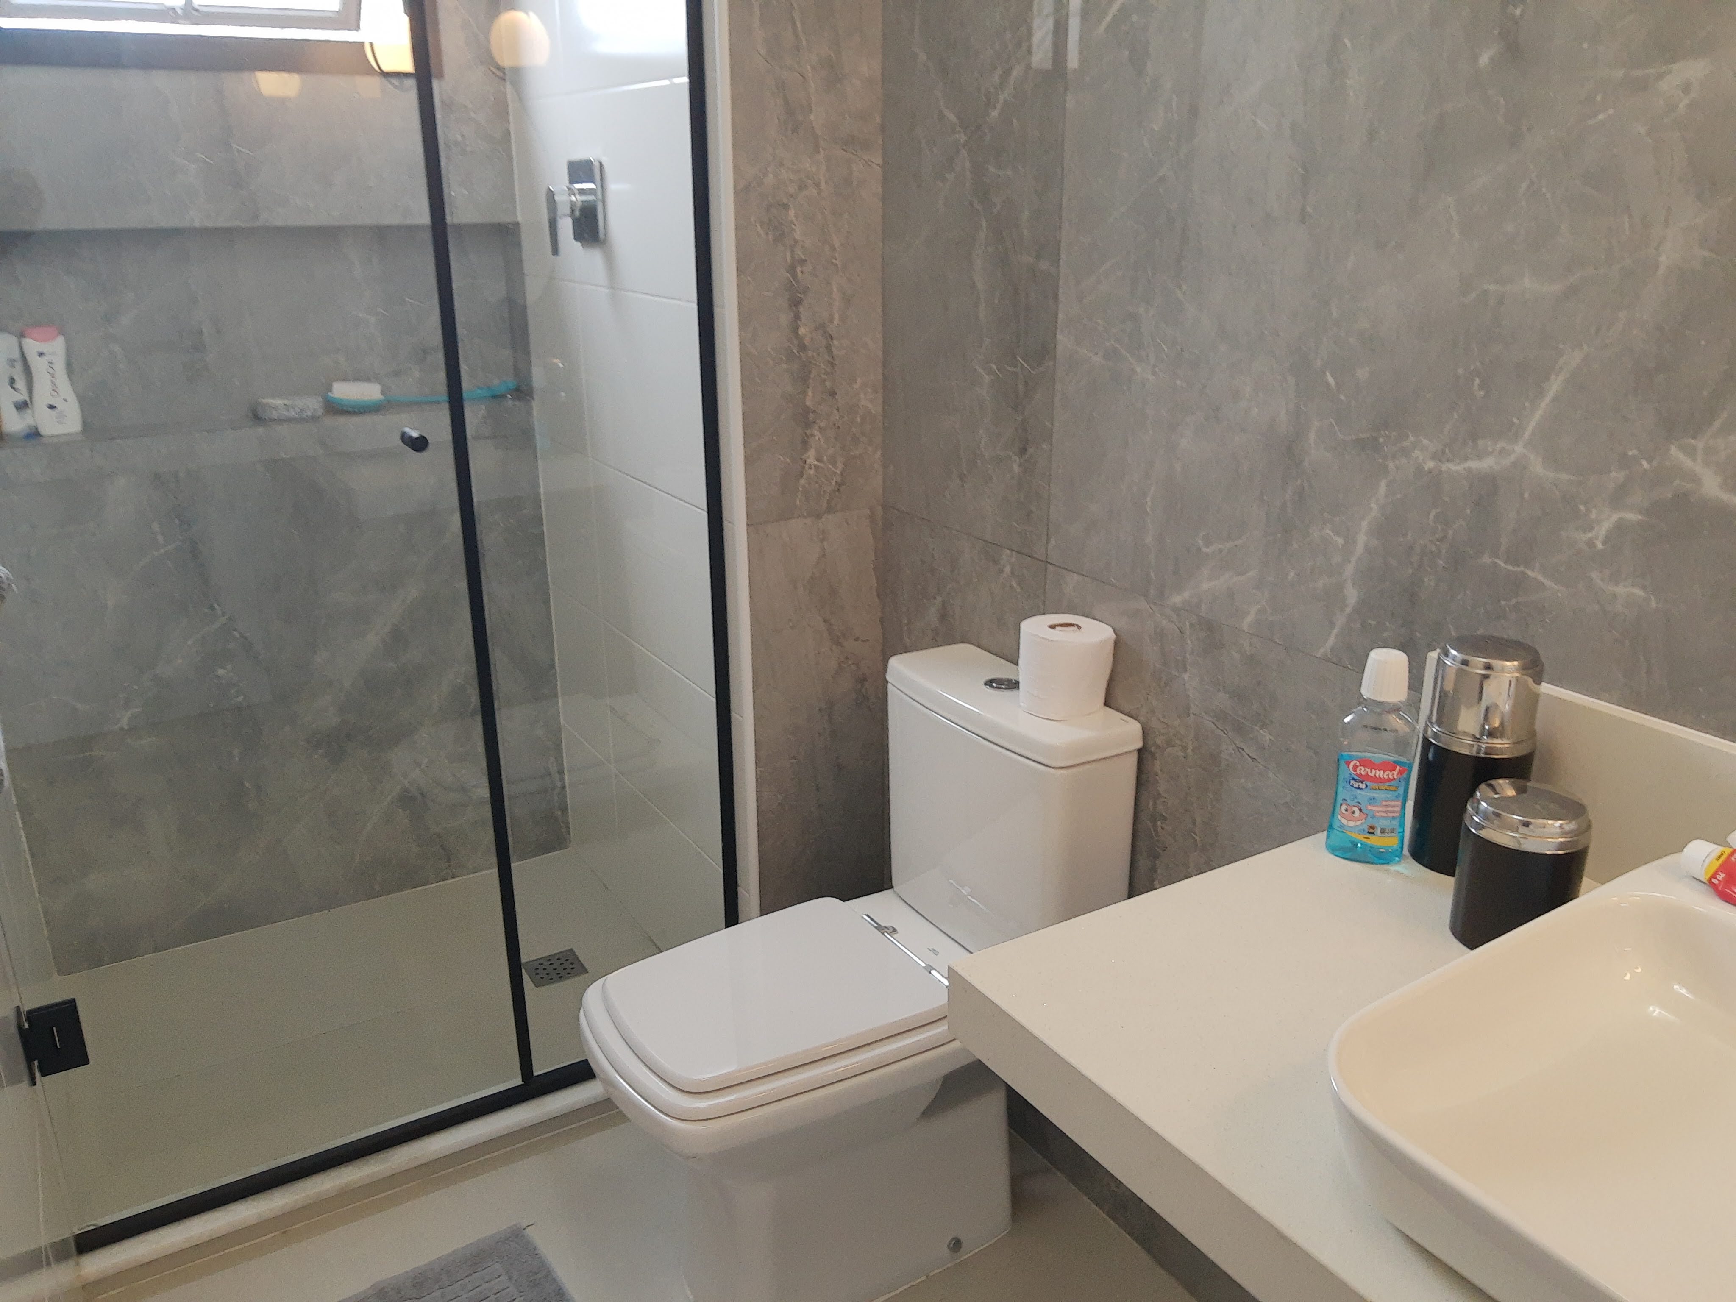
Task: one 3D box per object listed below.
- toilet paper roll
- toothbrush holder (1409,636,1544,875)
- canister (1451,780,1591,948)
[{"bbox_3d":[0.242,0.019,1.593,0.112,0.098,0.112,0,19,0],"label":"toilet paper roll"},{"bbox_3d":[0.513,0.088,1.099,0.086,0.189,0.086,-11,21,-29],"label":"toothbrush holder"},{"bbox_3d":[0.493,0.166,0.987,0.086,0.114,0.086,-11,21,-29],"label":"canister"}]

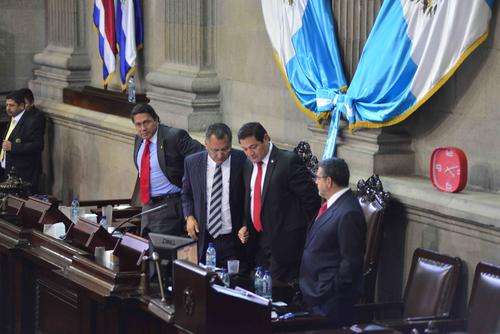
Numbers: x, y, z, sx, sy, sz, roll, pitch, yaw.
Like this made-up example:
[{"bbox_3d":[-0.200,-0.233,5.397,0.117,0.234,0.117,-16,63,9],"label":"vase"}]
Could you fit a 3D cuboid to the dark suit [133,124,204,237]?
[{"bbox_3d":[-0.607,0.421,13.896,0.600,1.450,0.380,4,9,28],"label":"dark suit"}]

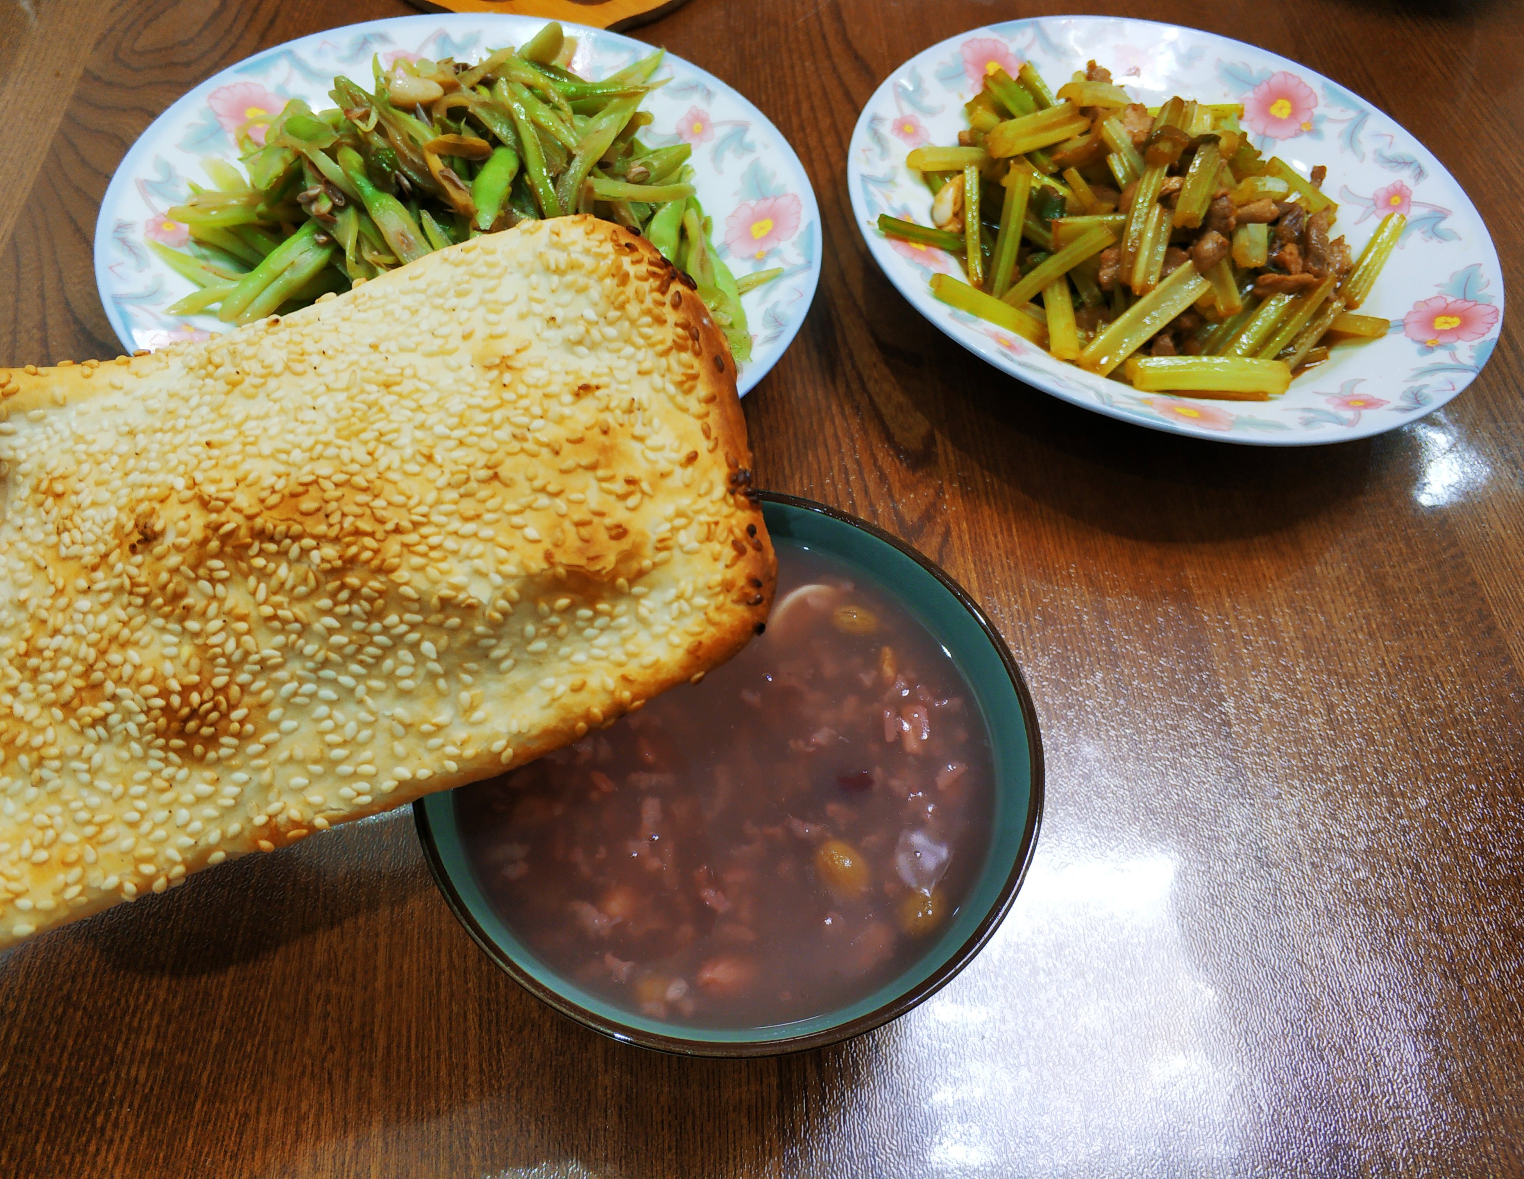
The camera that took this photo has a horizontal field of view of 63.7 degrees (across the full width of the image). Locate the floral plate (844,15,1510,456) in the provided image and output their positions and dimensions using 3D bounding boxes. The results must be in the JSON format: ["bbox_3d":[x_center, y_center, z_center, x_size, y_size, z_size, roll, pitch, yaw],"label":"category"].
[{"bbox_3d":[0.135,-0.120,0.422,0.217,0.035,0.217,0,56,-7],"label":"floral plate"}]

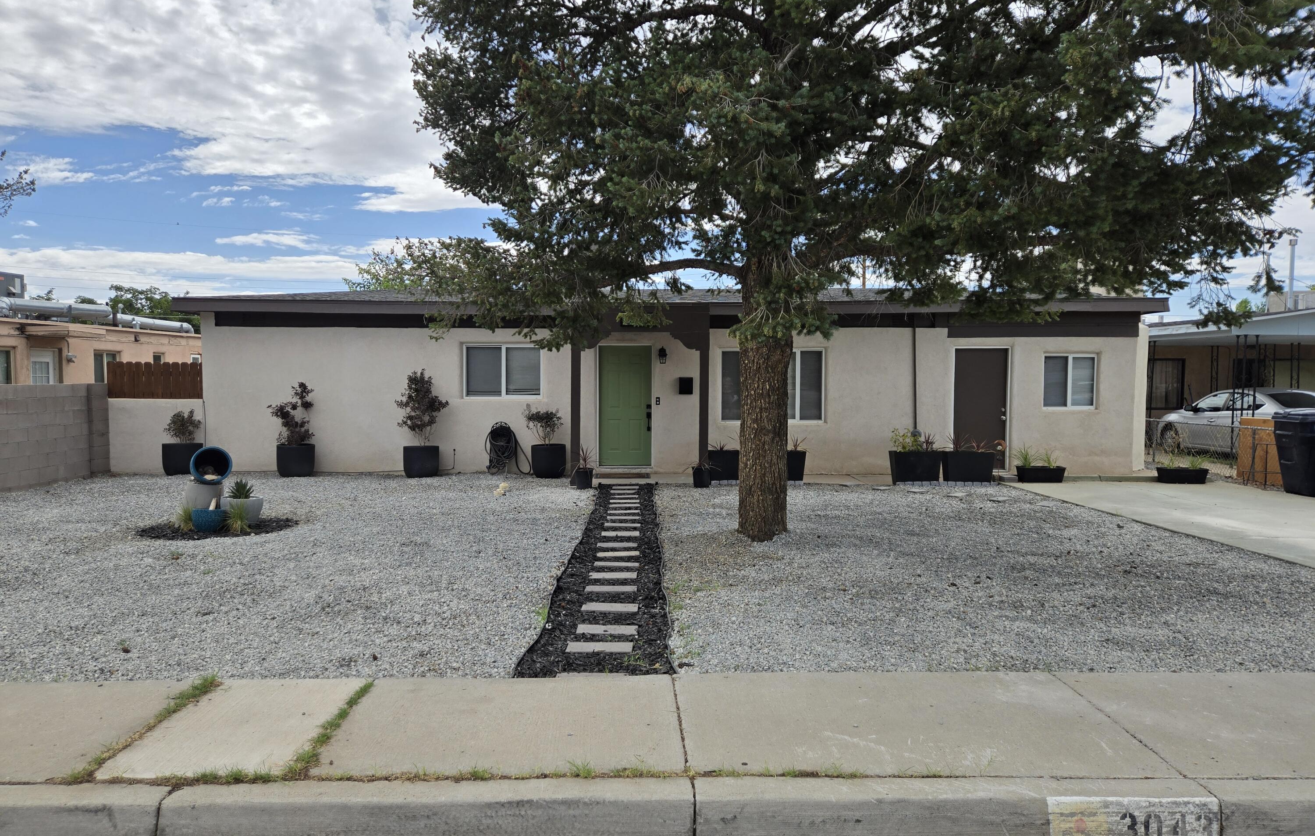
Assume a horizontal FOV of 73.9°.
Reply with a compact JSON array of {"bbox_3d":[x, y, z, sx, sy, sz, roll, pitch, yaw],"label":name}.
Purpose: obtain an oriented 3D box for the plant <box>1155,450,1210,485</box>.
[{"bbox_3d":[8.231,0.762,13.700,0.700,0.530,0.300,0,3,-1],"label":"plant"}]

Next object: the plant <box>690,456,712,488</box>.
[{"bbox_3d":[0.632,0.777,12.800,0.340,0.480,0.340,0,3,-1],"label":"plant"}]

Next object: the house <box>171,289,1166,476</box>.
[{"bbox_3d":[0.250,-0.798,17.200,15.600,3.200,7.400,0,3,-1],"label":"house"}]

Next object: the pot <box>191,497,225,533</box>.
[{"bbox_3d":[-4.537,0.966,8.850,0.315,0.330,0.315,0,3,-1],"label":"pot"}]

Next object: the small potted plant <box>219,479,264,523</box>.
[{"bbox_3d":[-4.429,0.881,9.300,0.420,0.480,0.420,0,3,-1],"label":"small potted plant"}]

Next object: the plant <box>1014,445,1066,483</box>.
[{"bbox_3d":[6.030,0.725,13.750,0.720,0.600,0.300,0,3,-1],"label":"plant"}]

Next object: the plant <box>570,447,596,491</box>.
[{"bbox_3d":[-1.079,0.704,12.750,0.360,0.630,0.360,0,3,-1],"label":"plant"}]

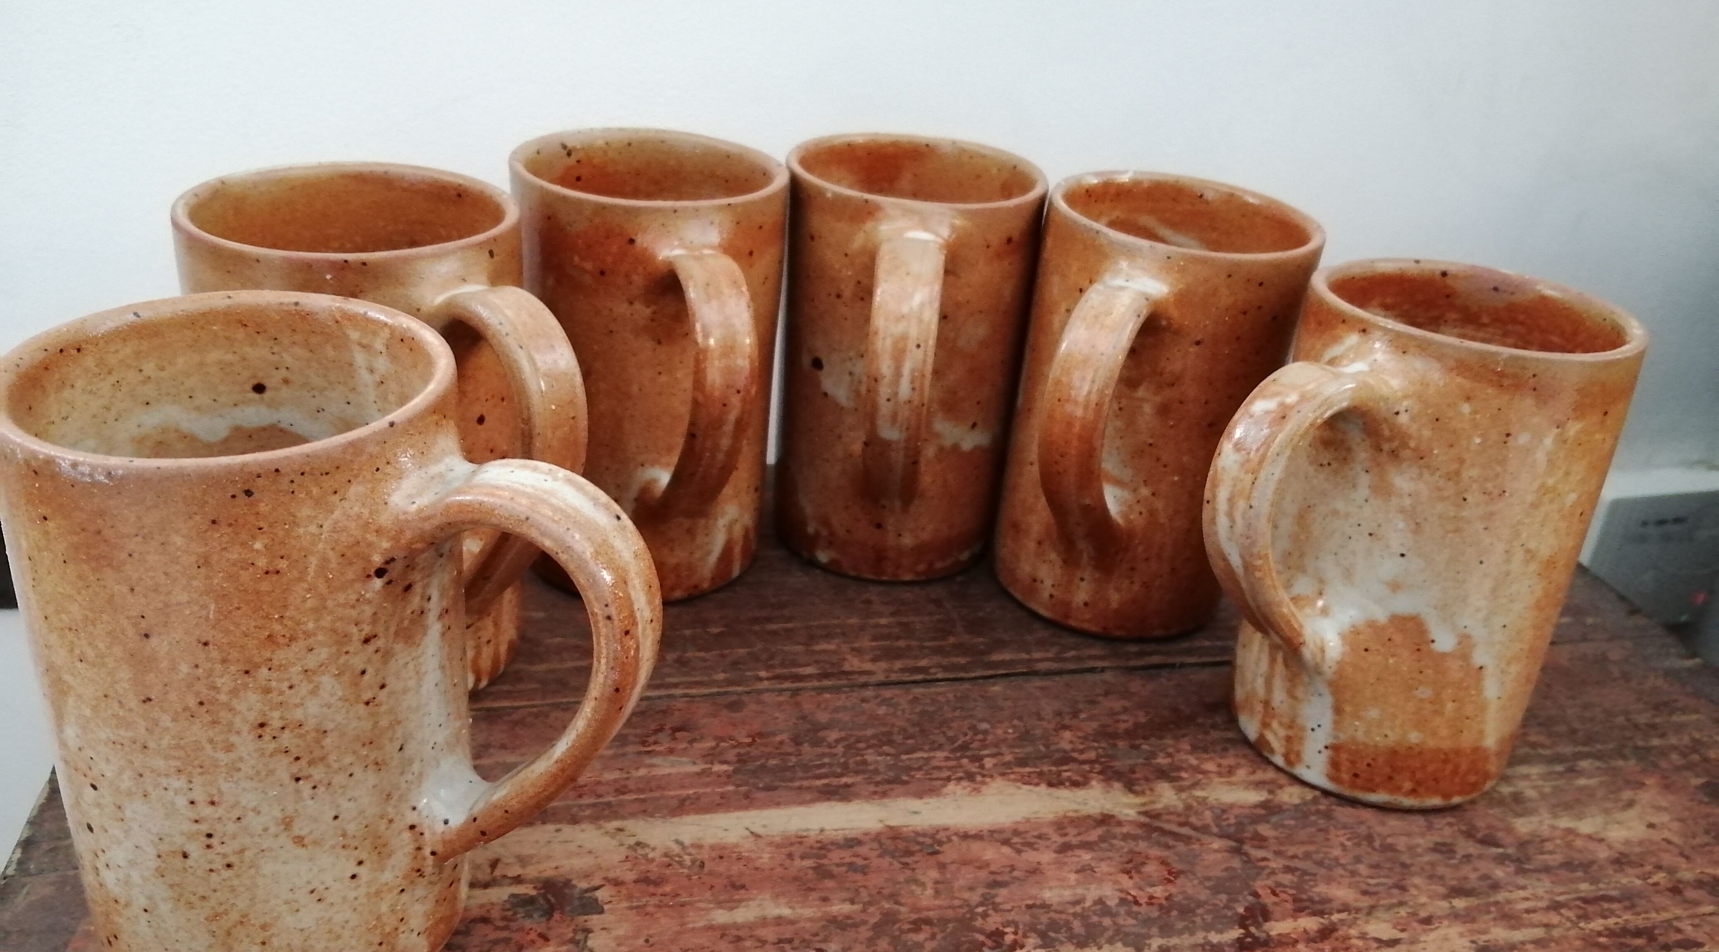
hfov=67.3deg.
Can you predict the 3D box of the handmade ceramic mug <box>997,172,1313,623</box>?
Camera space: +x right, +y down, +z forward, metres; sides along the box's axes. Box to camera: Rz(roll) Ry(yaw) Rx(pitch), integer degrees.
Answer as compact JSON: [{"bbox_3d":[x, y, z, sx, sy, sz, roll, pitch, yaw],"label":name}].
[{"bbox_3d":[0.080,-0.013,0.390,0.080,0.126,0.124,17,29,22],"label":"handmade ceramic mug"}]

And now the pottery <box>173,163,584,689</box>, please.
[{"bbox_3d":[-0.113,-0.003,0.332,0.118,0.126,0.079,22,32,29],"label":"pottery"}]

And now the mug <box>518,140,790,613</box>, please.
[{"bbox_3d":[-0.058,-0.025,0.385,0.080,0.126,0.121,-6,29,-22],"label":"mug"}]

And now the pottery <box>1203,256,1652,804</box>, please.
[{"bbox_3d":[0.133,0.018,0.339,0.120,0.127,0.079,-11,31,-29],"label":"pottery"}]

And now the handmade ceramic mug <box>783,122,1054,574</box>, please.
[{"bbox_3d":[0.012,-0.029,0.406,0.080,0.126,0.123,6,27,1],"label":"handmade ceramic mug"}]

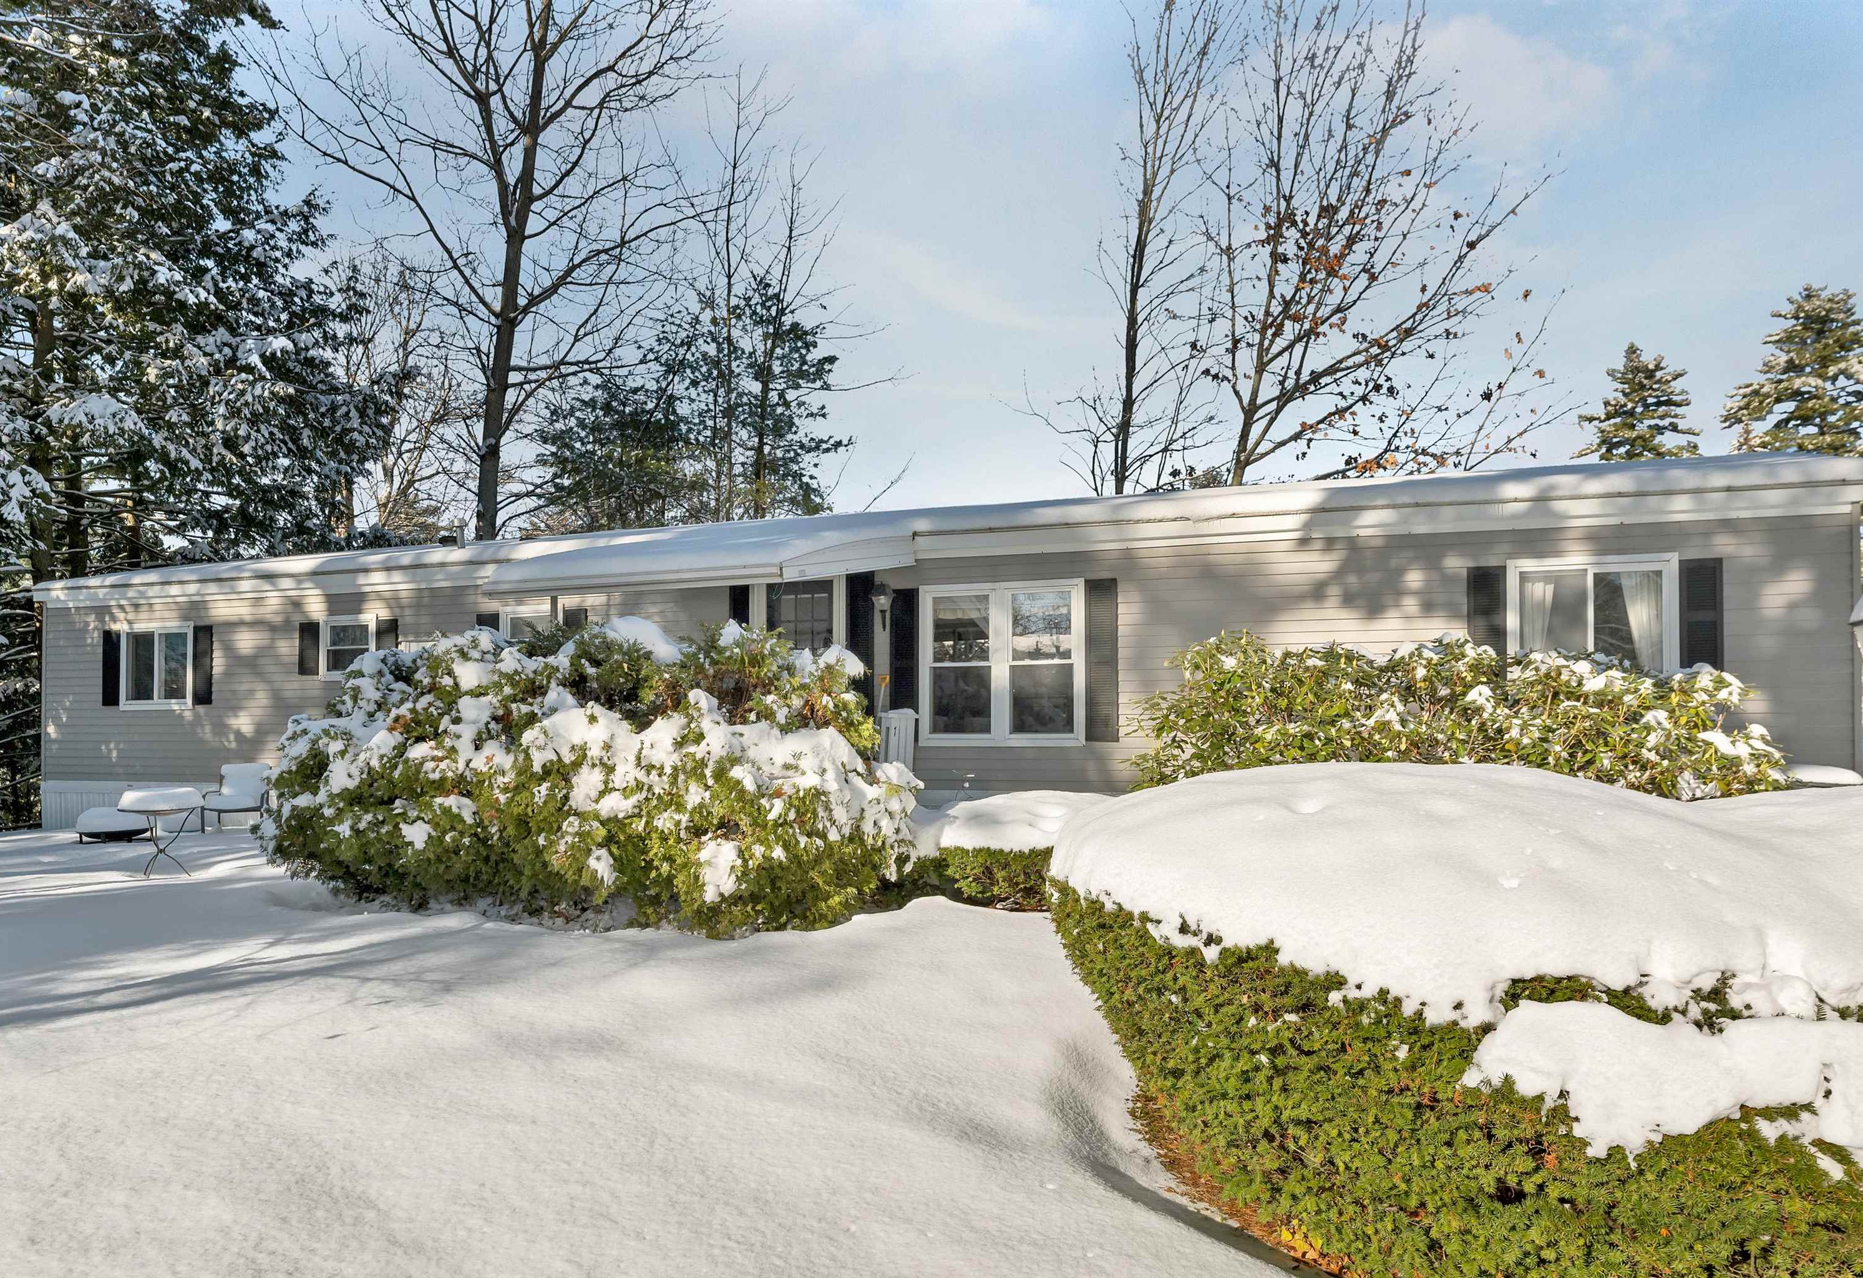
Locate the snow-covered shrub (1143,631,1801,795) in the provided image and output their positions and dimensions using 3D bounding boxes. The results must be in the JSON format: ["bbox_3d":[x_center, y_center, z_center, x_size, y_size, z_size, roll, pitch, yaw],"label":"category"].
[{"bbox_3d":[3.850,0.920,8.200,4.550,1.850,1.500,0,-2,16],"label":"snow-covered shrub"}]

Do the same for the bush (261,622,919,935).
[{"bbox_3d":[-2.720,0.980,8.450,5.300,2.200,2.500,0,-2,16],"label":"bush"}]

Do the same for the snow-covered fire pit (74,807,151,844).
[{"bbox_3d":[-8.720,2.000,11.400,0.720,0.450,0.720,1,-2,-23],"label":"snow-covered fire pit"}]

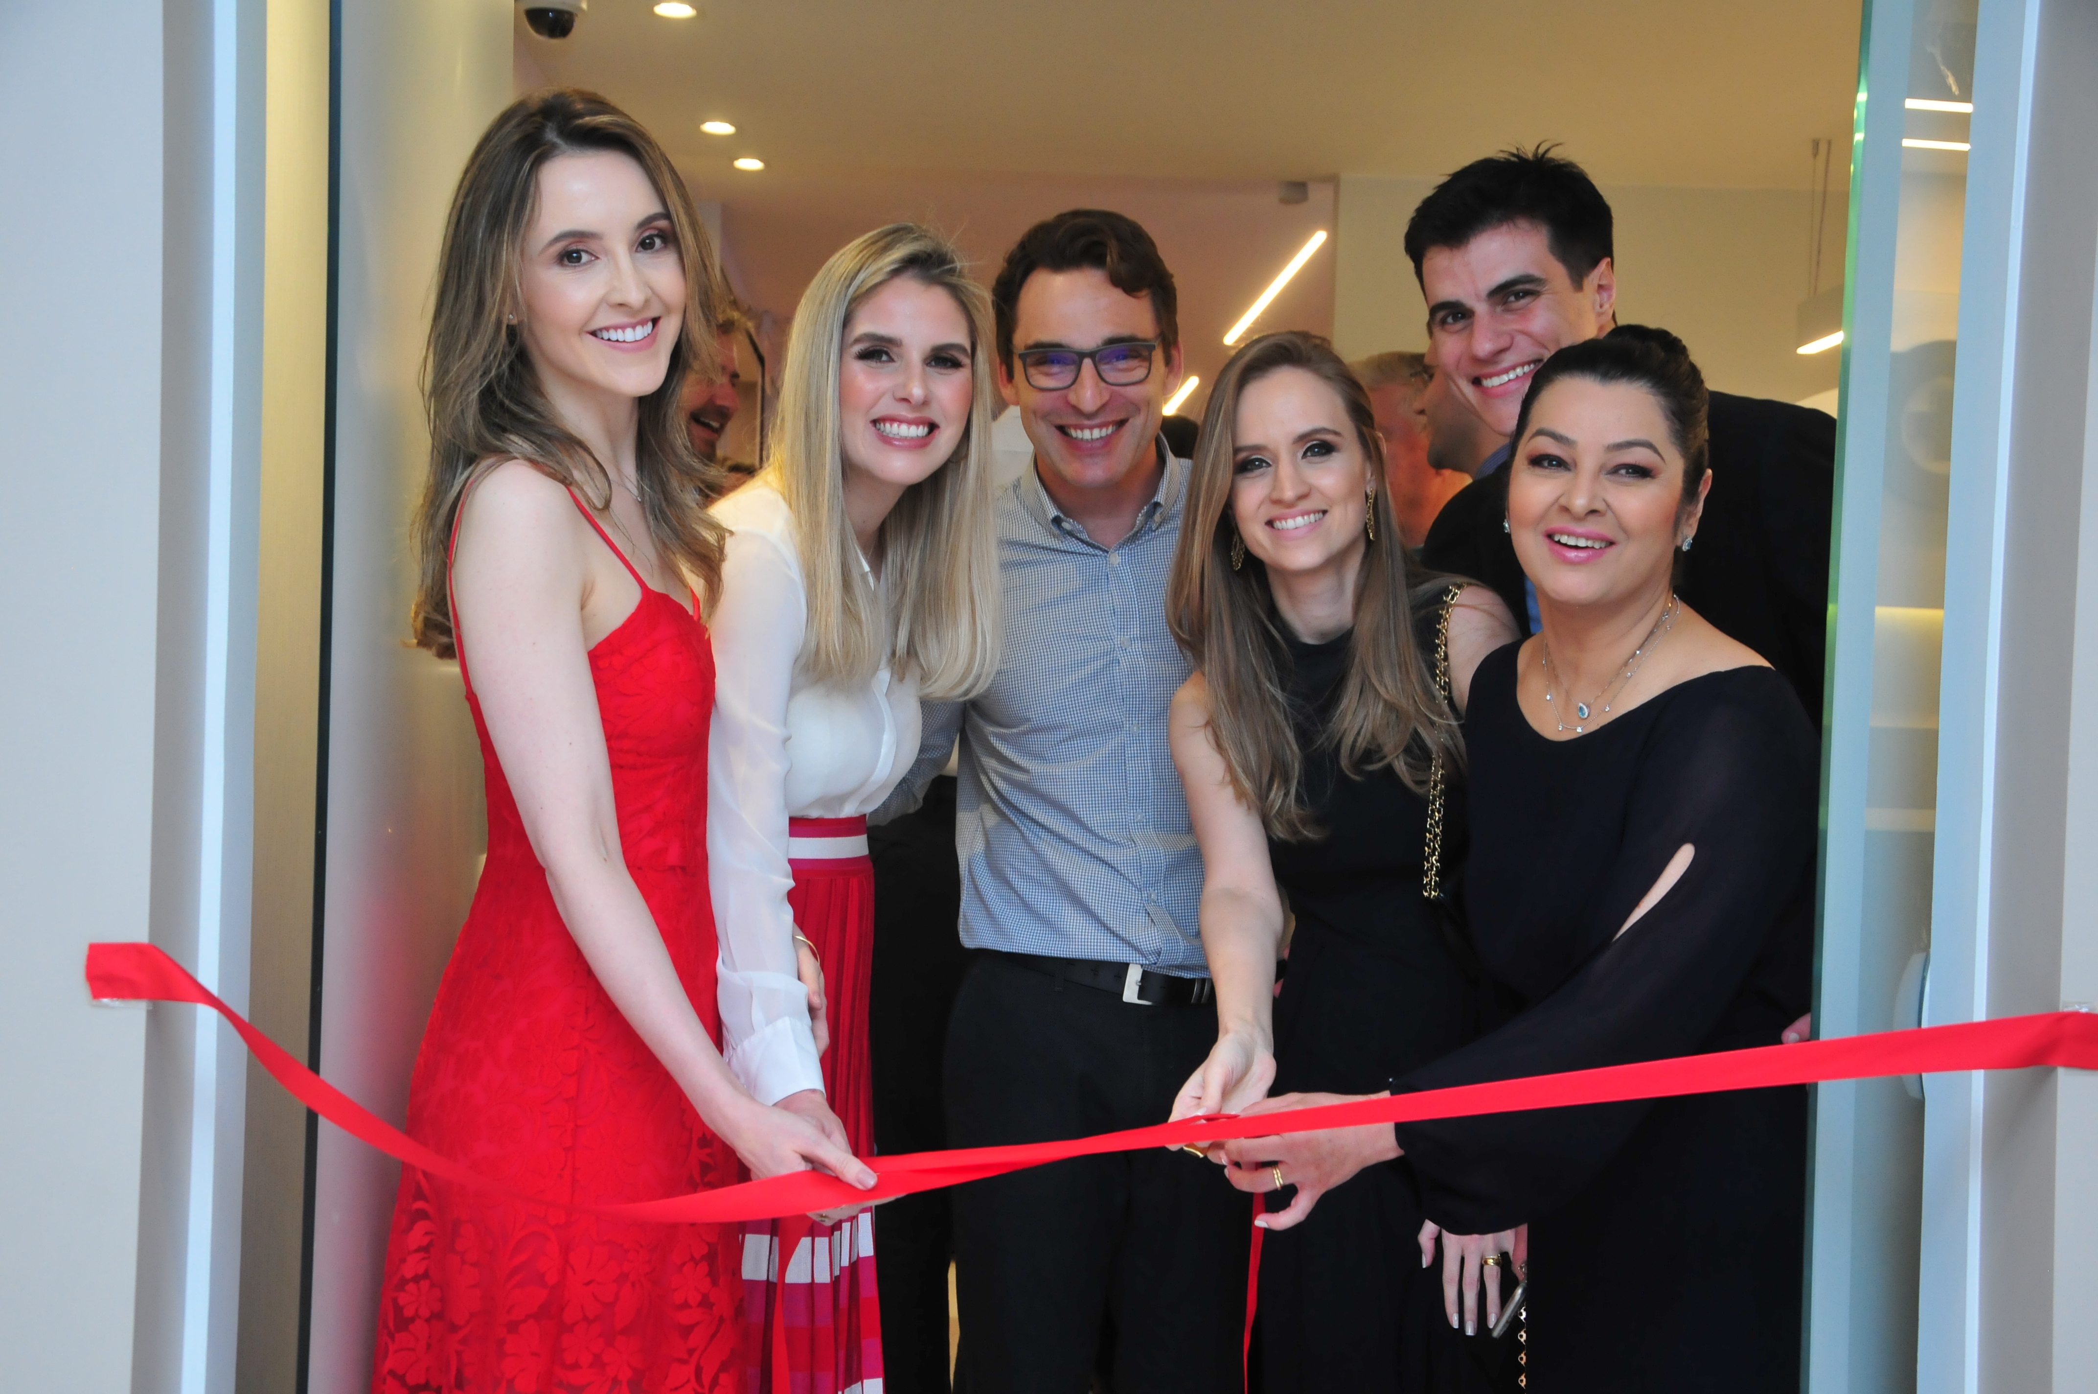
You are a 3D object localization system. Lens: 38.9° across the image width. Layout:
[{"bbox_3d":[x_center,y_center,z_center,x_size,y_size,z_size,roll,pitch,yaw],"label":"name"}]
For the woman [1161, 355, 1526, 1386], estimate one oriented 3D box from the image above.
[{"bbox_3d":[0.275,0.460,2.870,0.430,1.610,0.430,2,2,18],"label":"woman"}]

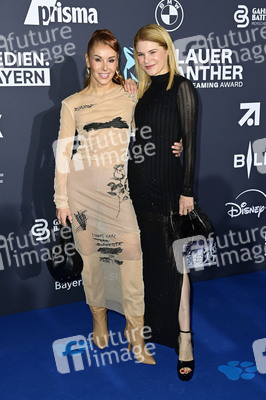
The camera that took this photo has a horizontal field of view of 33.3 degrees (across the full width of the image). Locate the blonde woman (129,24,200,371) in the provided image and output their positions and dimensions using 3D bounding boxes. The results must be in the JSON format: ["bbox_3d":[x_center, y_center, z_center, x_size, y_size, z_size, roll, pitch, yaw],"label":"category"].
[{"bbox_3d":[0.166,0.019,2.317,0.440,1.770,0.380,4,14,21],"label":"blonde woman"}]

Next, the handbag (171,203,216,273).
[{"bbox_3d":[0.310,0.187,2.275,0.235,0.330,0.120,-2,13,0],"label":"handbag"}]

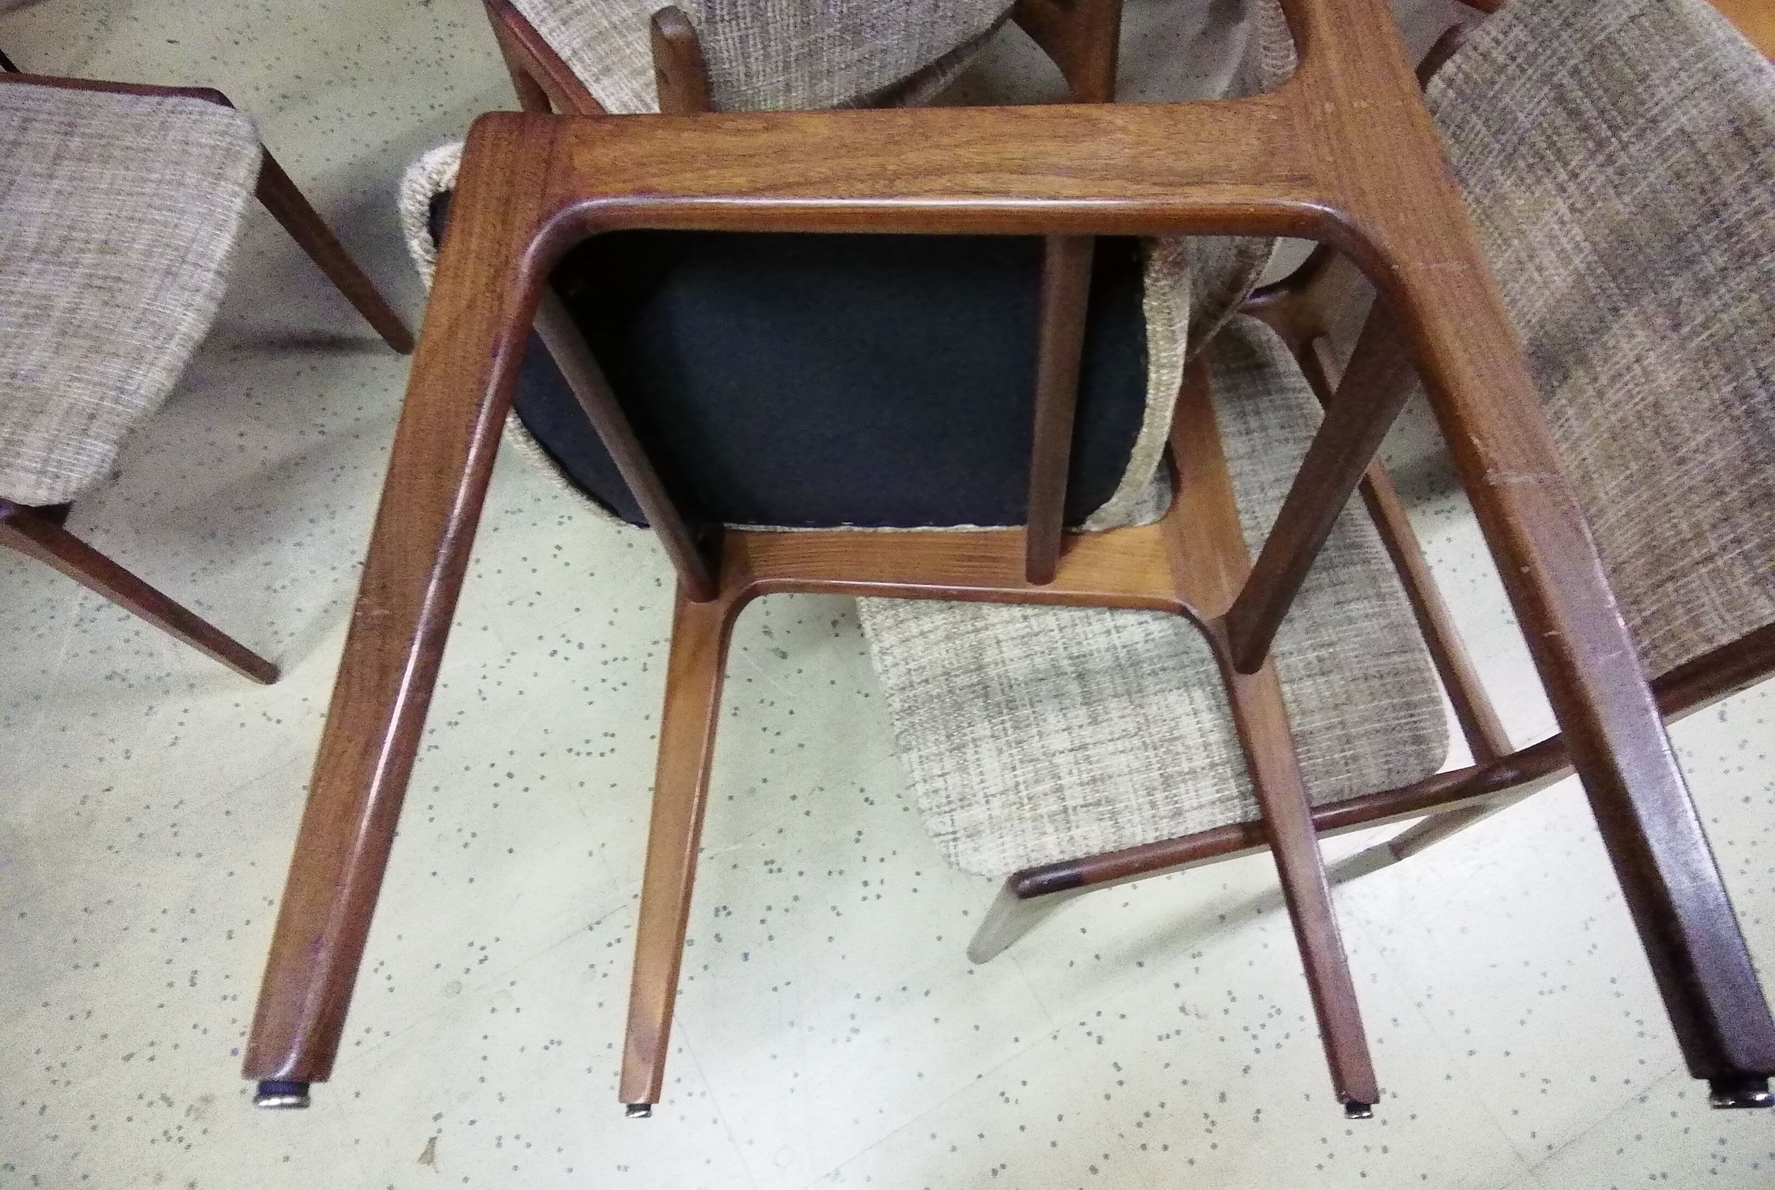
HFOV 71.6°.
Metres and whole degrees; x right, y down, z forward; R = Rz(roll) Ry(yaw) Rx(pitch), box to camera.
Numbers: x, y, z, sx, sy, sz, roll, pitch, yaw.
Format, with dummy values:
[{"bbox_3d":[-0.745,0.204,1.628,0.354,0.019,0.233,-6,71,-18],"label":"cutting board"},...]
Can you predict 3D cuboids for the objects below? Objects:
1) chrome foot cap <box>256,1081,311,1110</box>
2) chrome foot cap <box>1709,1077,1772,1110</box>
[{"bbox_3d":[-0.202,0.167,0.411,0.016,0.016,0.009,-2,67,5],"label":"chrome foot cap"},{"bbox_3d":[0.260,0.152,0.375,0.015,0.015,0.009,-2,67,5],"label":"chrome foot cap"}]

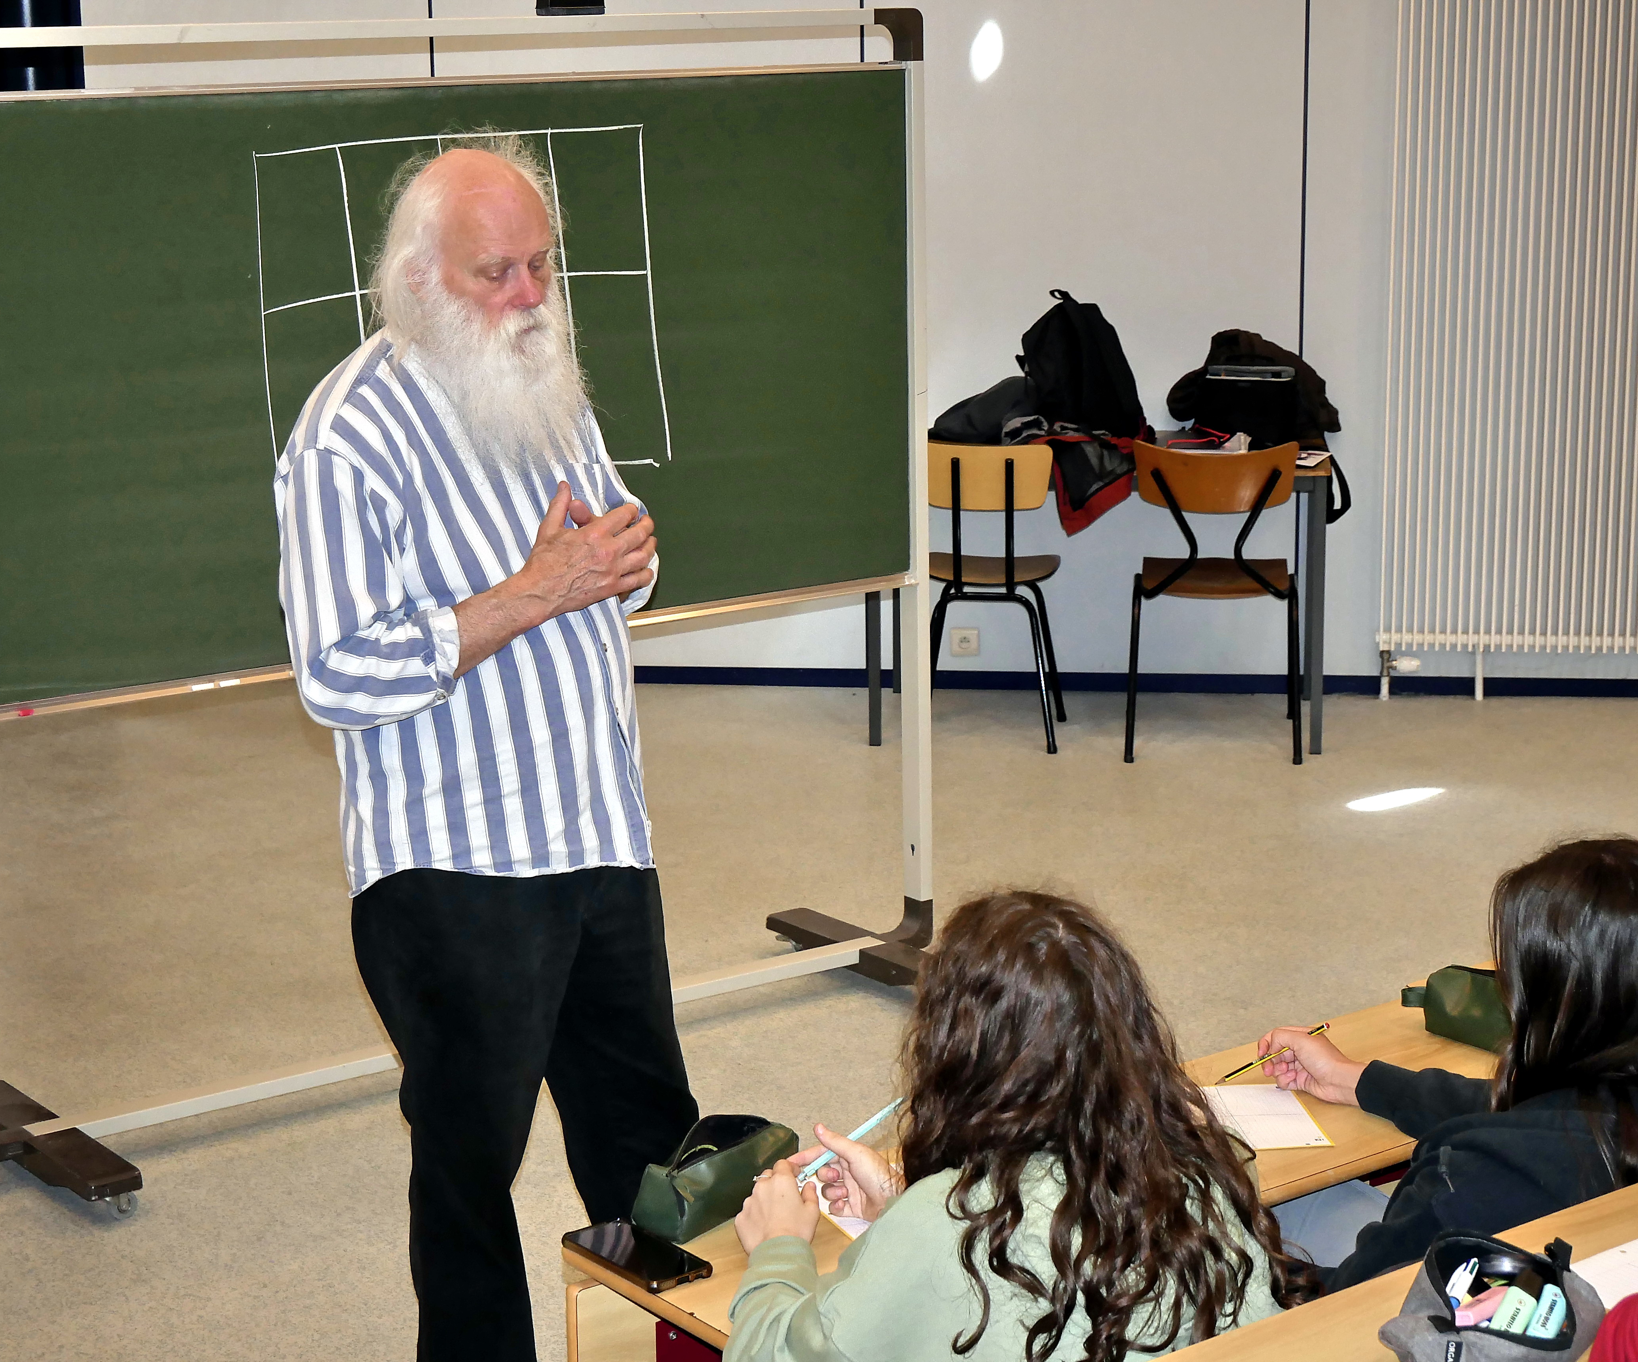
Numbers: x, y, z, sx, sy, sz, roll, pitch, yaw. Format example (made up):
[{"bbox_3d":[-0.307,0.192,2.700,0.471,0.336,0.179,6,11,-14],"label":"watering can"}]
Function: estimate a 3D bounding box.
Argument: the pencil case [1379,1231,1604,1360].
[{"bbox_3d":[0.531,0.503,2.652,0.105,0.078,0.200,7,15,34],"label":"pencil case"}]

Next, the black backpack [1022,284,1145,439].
[{"bbox_3d":[0.754,-0.890,9.469,0.200,0.430,0.300,10,16,41],"label":"black backpack"}]

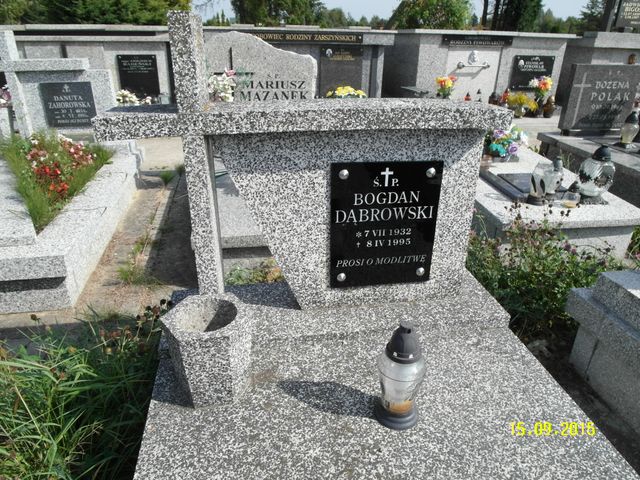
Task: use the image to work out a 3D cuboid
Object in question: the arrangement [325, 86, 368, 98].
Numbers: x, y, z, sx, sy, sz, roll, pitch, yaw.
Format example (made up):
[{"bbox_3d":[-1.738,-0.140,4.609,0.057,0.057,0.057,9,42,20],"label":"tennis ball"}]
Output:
[{"bbox_3d":[0.430,-2.283,7.064,0.633,0.306,0.340,-1,26,-4],"label":"arrangement"}]

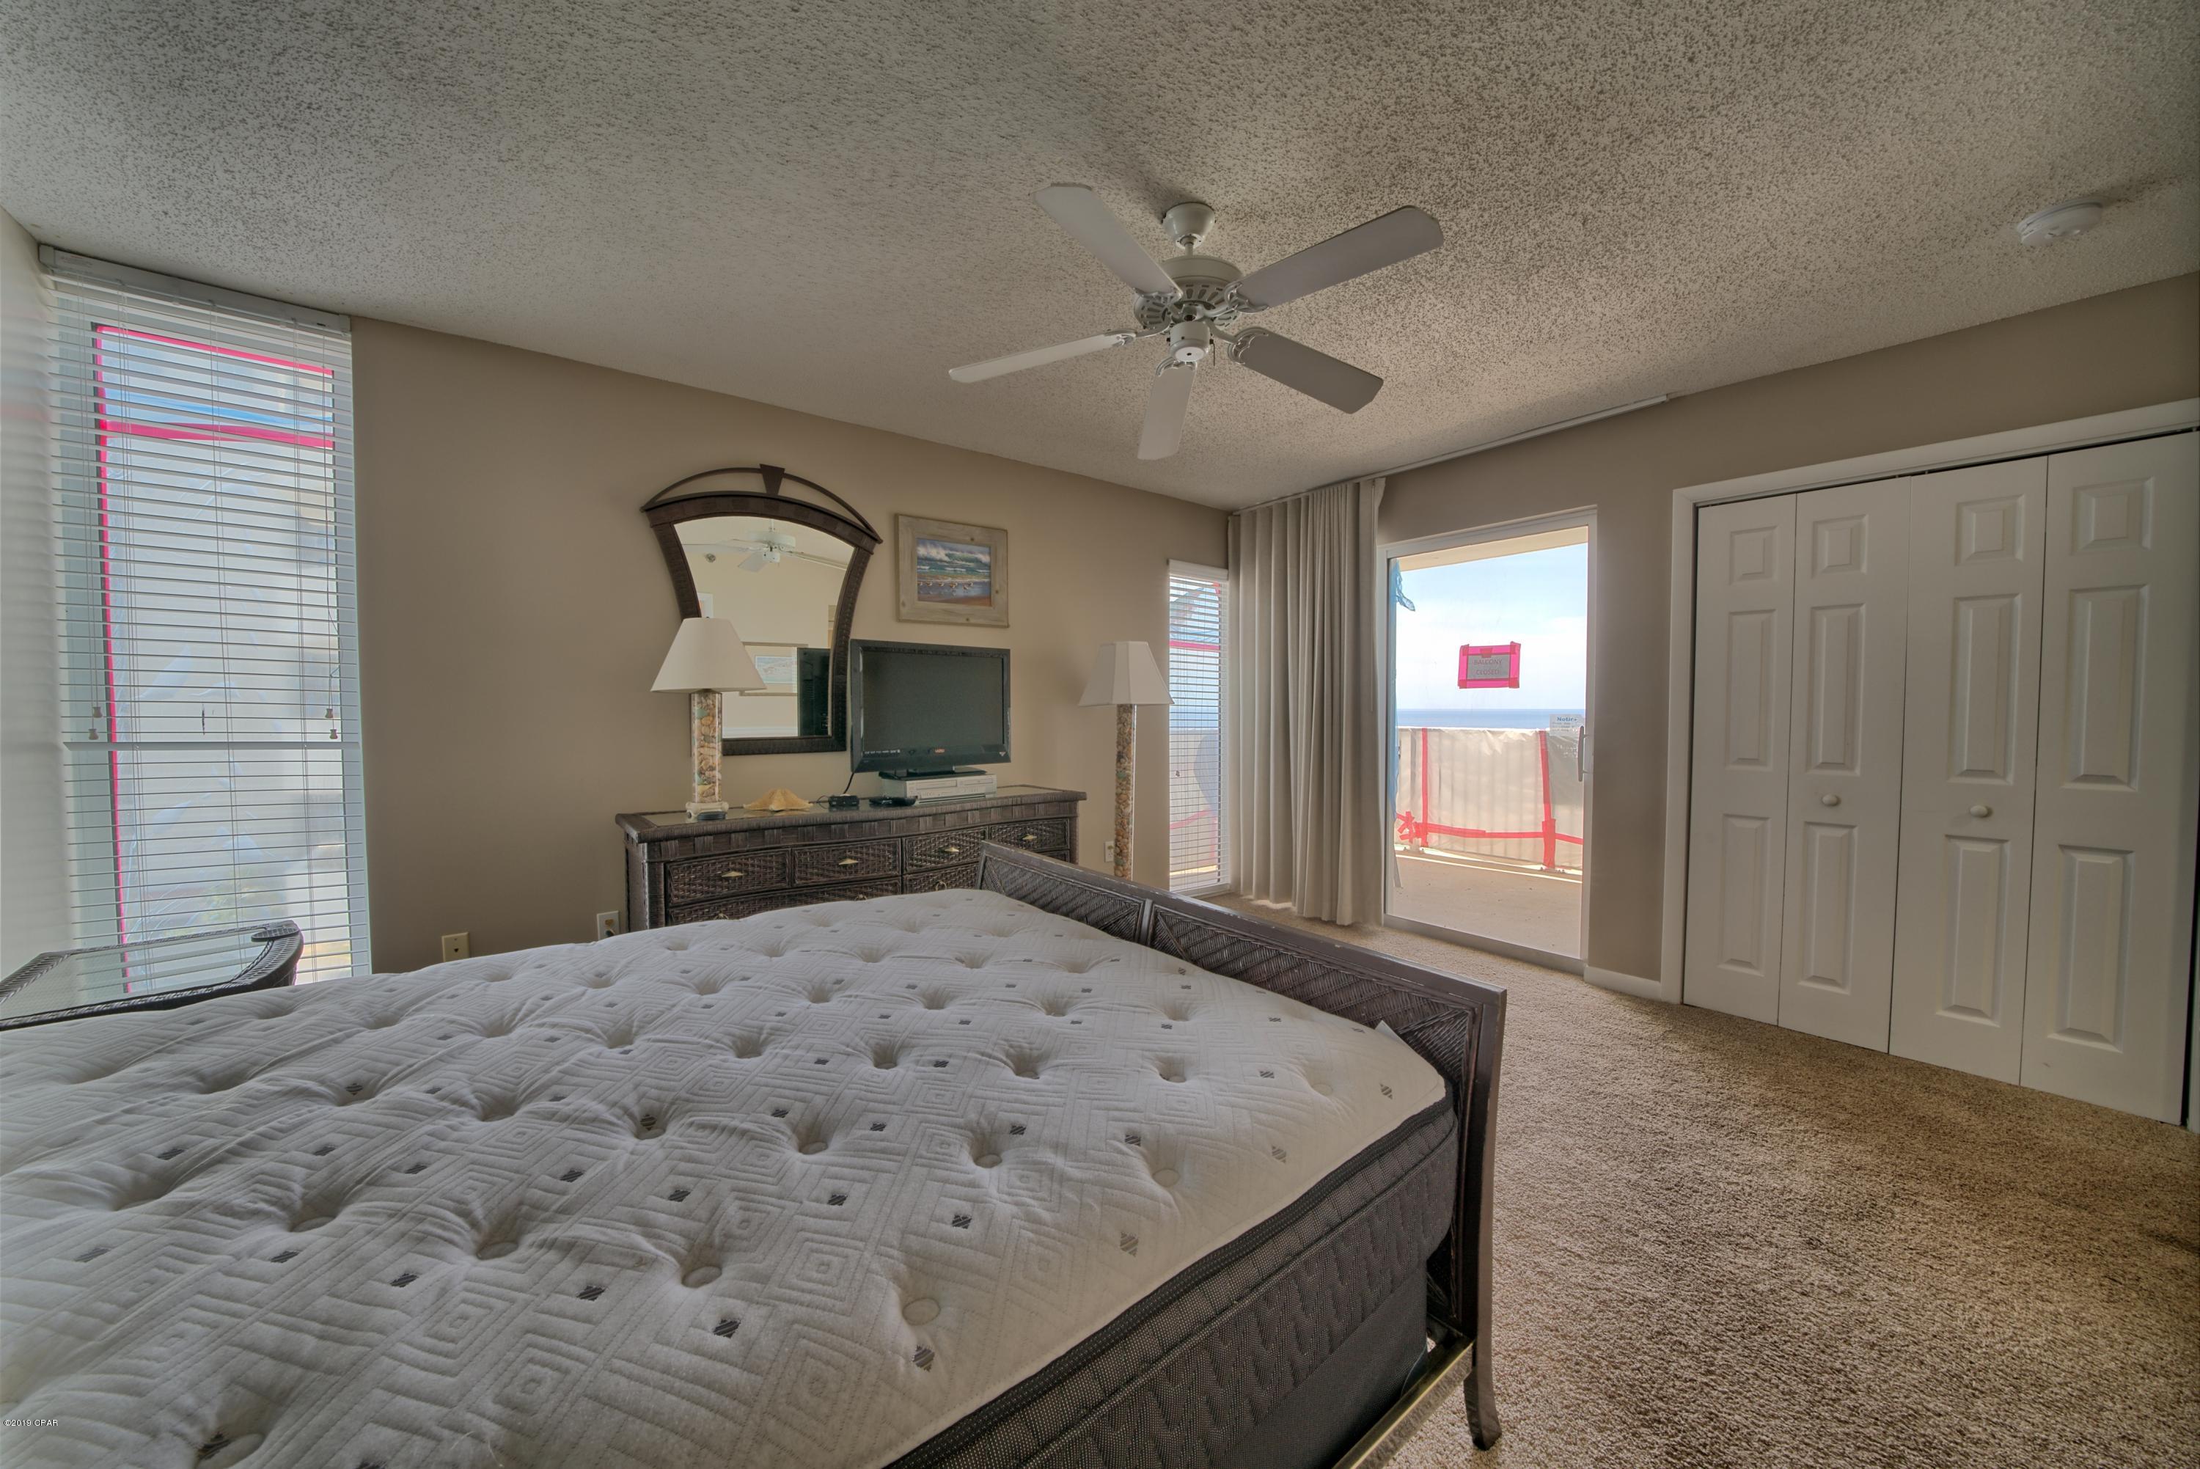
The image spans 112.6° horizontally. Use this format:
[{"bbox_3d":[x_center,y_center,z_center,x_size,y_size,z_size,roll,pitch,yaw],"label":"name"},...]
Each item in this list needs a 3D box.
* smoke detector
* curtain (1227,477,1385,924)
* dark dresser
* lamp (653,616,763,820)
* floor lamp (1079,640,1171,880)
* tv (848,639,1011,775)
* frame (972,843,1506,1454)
[{"bbox_3d":[2.421,-1.291,1.852,0.140,0.045,0.140,-1,2,-38],"label":"smoke detector"},{"bbox_3d":[1.128,-0.173,4.235,0.160,2.370,1.040,-1,2,-38],"label":"curtain"},{"bbox_3d":[-0.906,0.684,3.019,1.780,0.790,0.540,-1,2,-38],"label":"dark dresser"},{"bbox_3d":[-1.403,-0.057,2.617,0.360,0.720,0.360,-1,2,-38],"label":"lamp"},{"bbox_3d":[0.136,0.291,3.752,0.420,1.530,0.420,-1,2,-38],"label":"floor lamp"},{"bbox_3d":[-0.702,-0.102,3.181,0.740,0.570,0.190,-2,3,-42],"label":"tv"},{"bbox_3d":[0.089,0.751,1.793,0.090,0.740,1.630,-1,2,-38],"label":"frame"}]

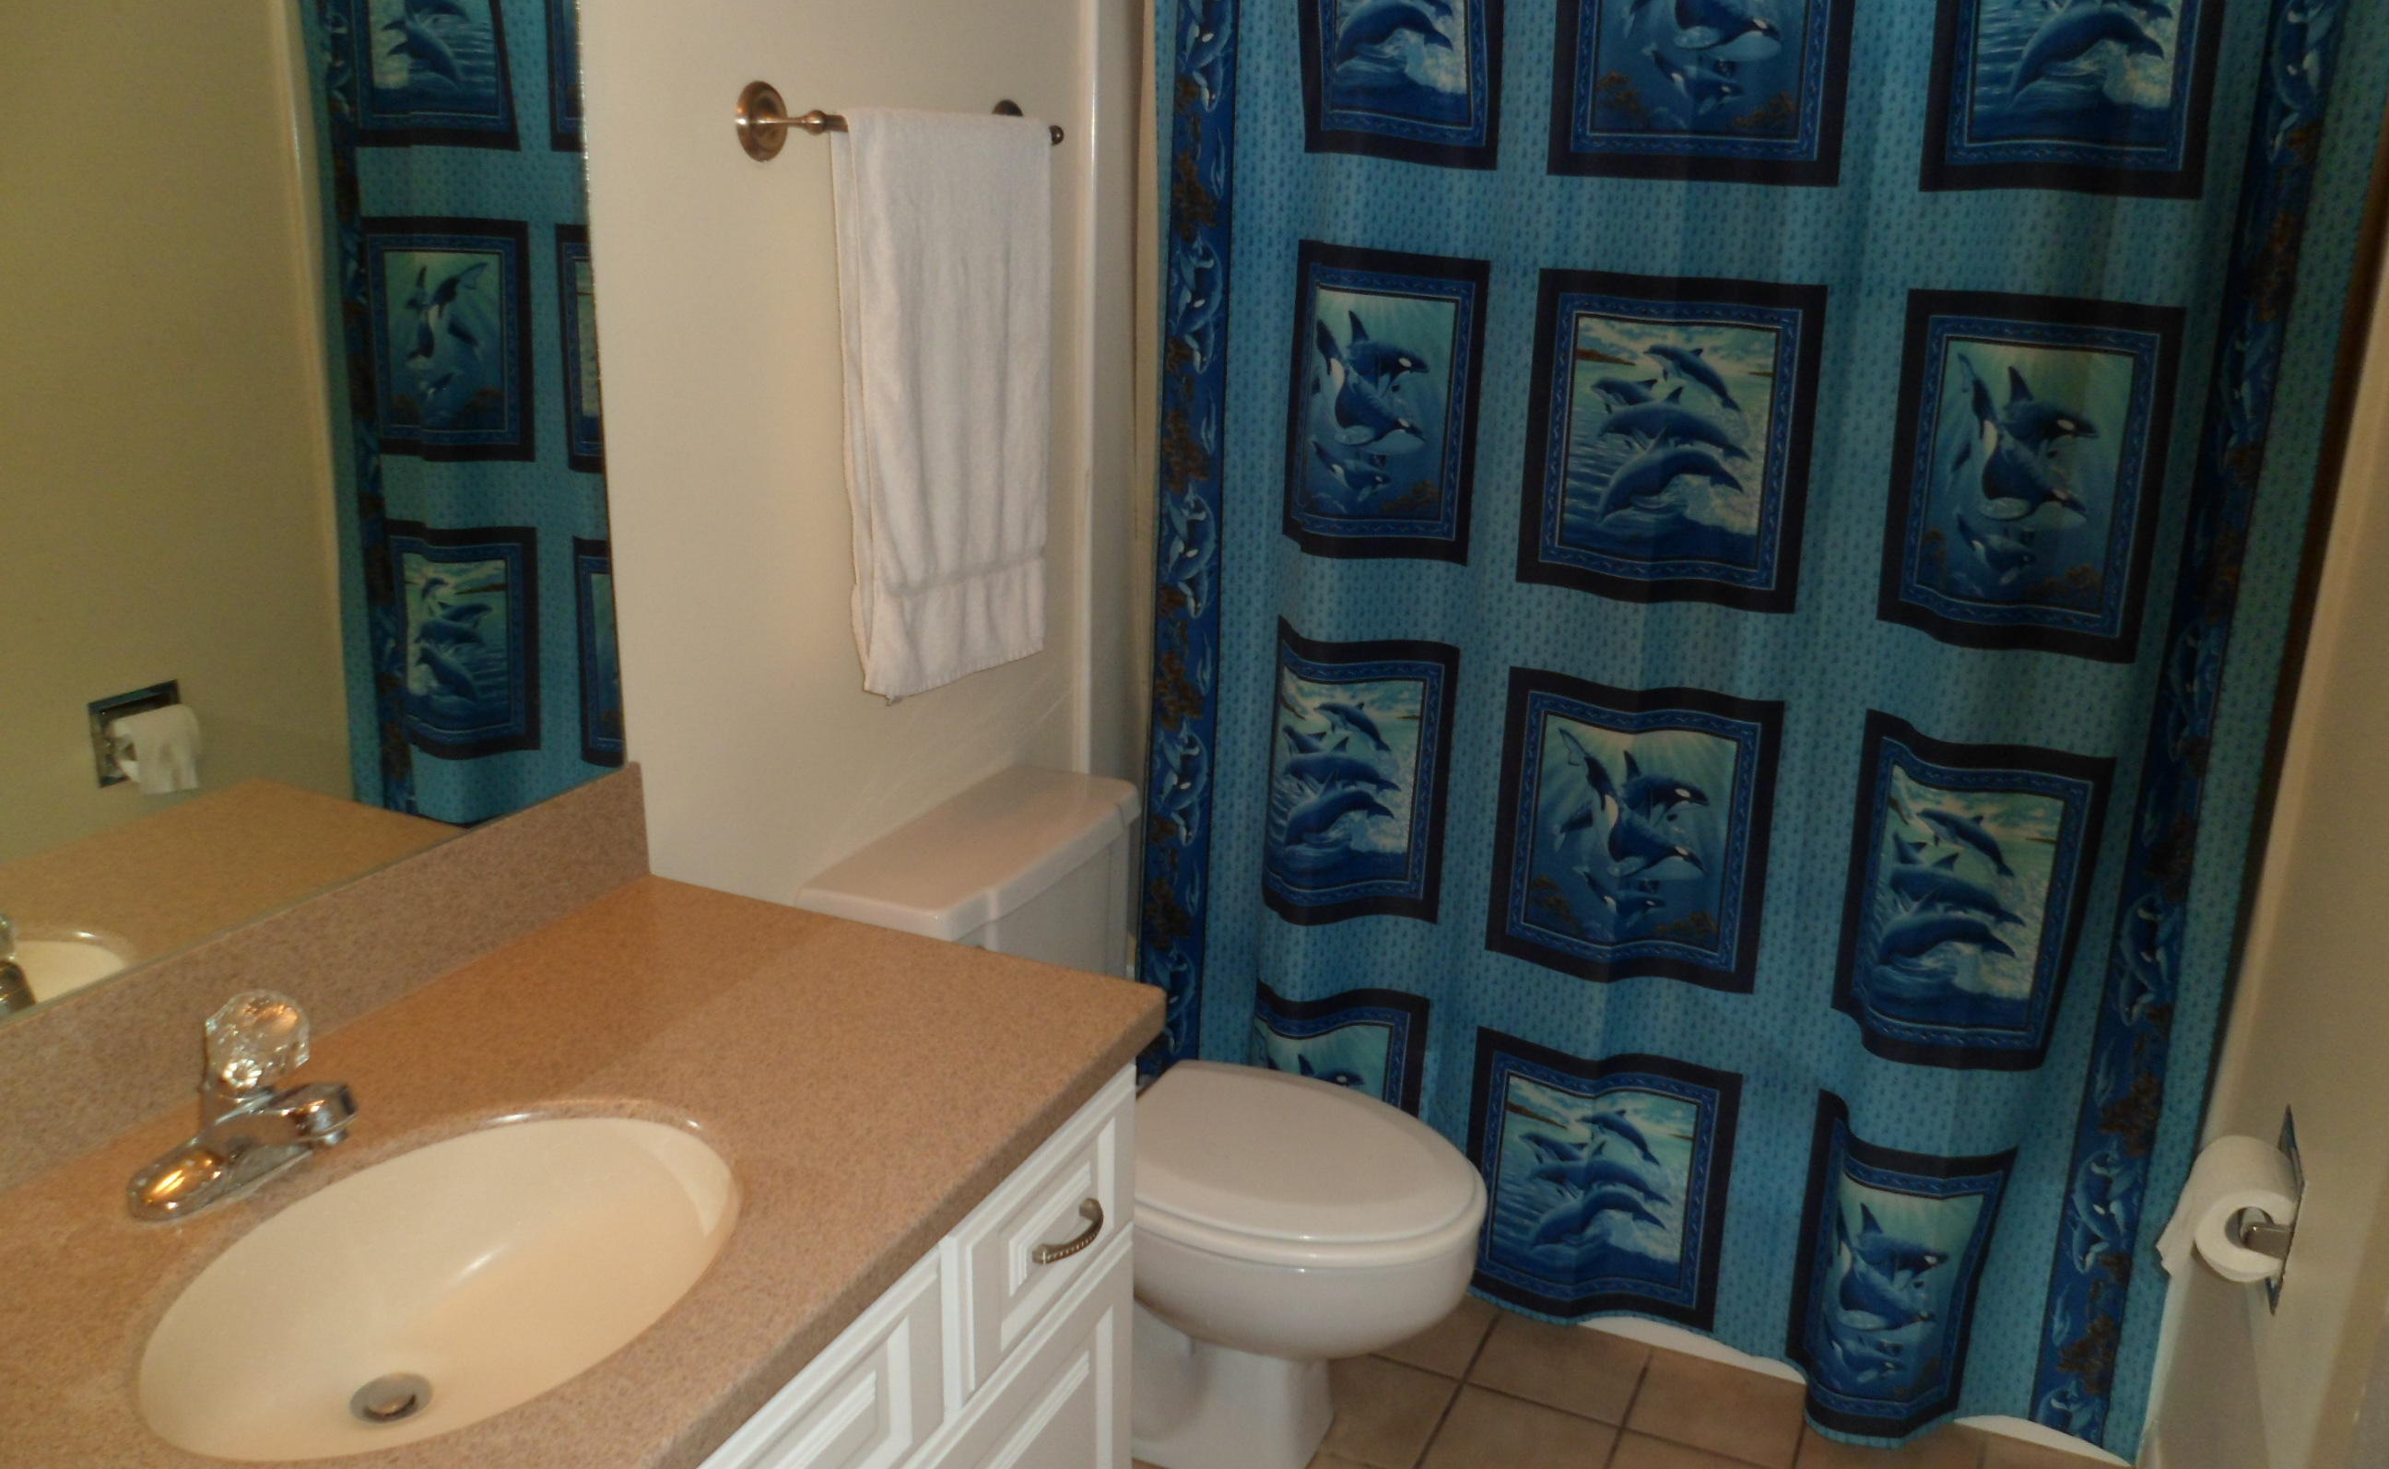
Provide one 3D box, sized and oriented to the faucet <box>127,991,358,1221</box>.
[{"bbox_3d":[-0.596,0.232,1.169,0.145,0.132,0.153,9,19,24],"label":"faucet"}]

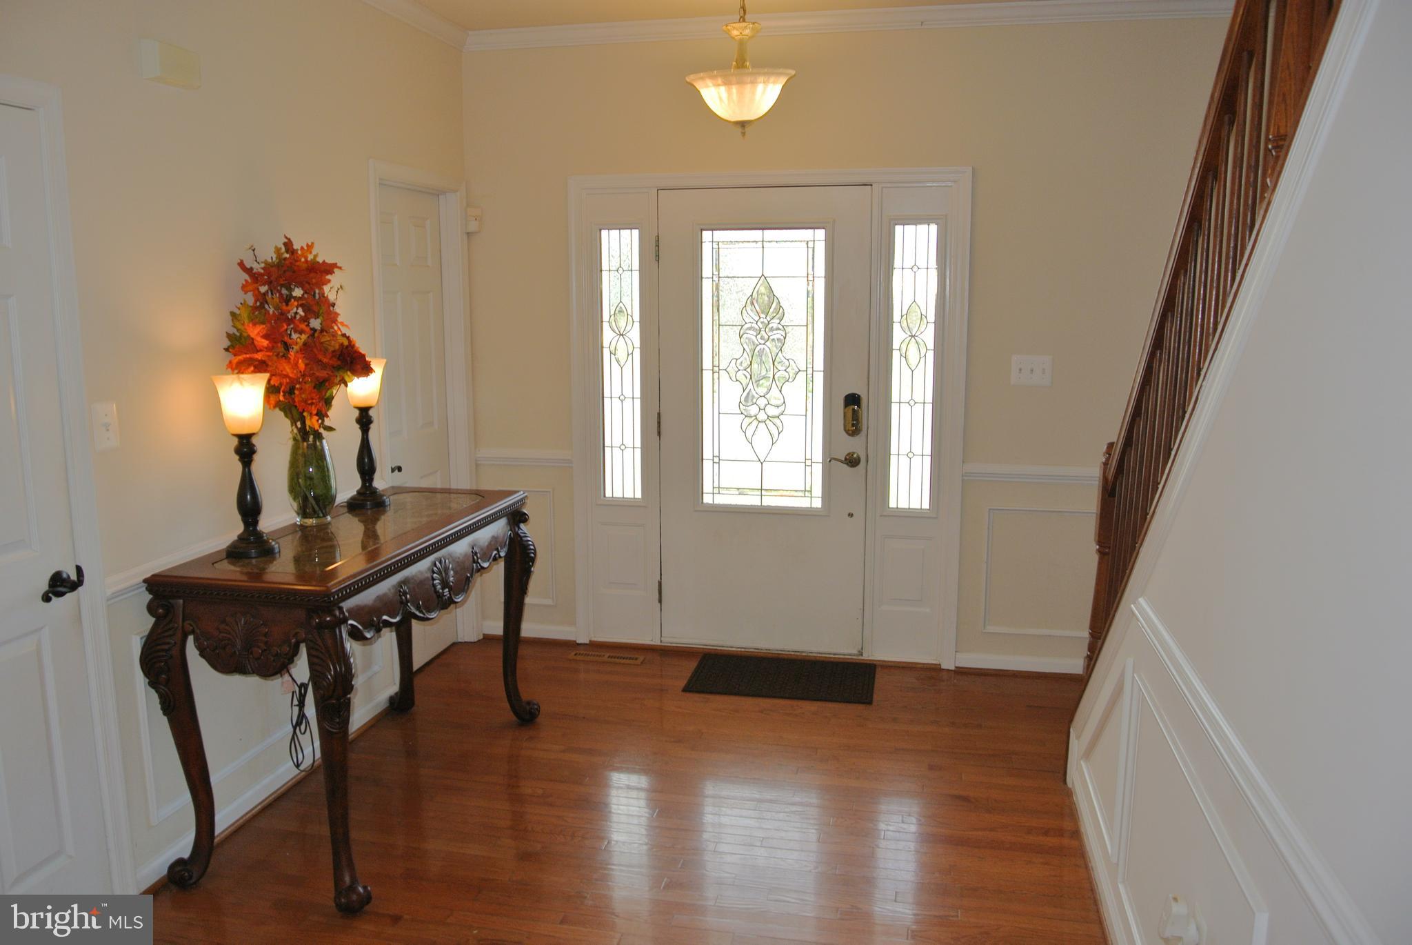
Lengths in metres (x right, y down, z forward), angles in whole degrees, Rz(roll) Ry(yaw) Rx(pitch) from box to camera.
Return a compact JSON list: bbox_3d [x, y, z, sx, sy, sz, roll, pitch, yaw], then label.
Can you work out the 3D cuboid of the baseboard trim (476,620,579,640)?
[{"bbox_3d":[-0.825,0.744,4.960,0.465,0.078,0.020,2,9,12],"label":"baseboard trim"}]

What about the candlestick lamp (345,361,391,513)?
[{"bbox_3d":[-1.165,-0.131,3.631,0.150,0.505,0.150,2,9,11],"label":"candlestick lamp"}]

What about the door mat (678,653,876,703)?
[{"bbox_3d":[0.322,0.858,4.458,0.762,0.012,0.475,2,9,12],"label":"door mat"}]

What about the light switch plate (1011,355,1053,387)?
[{"bbox_3d":[1.347,-0.418,4.377,0.164,0.123,0.013,2,9,11],"label":"light switch plate"}]

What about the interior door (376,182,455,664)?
[{"bbox_3d":[-1.246,-0.160,4.444,0.040,2.000,0.700,2,9,12],"label":"interior door"}]

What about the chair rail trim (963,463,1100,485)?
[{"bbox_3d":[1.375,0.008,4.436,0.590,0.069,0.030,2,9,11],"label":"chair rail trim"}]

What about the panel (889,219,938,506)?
[{"bbox_3d":[0.864,-0.431,4.429,0.185,1.200,0.040,2,9,12],"label":"panel"}]

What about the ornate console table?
[{"bbox_3d":[-1.044,0.604,3.393,0.570,0.872,1.370,2,9,11],"label":"ornate console table"}]

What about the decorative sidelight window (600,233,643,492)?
[{"bbox_3d":[-0.382,-0.473,4.739,0.185,1.205,0.035,2,9,11],"label":"decorative sidelight window"}]

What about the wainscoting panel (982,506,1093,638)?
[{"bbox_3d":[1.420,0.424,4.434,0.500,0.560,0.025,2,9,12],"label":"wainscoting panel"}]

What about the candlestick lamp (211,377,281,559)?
[{"bbox_3d":[-1.293,-0.022,2.992,0.182,0.500,0.182,2,9,12],"label":"candlestick lamp"}]

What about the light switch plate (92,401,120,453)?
[{"bbox_3d":[-1.513,-0.119,2.685,0.013,0.122,0.080,2,9,11],"label":"light switch plate"}]

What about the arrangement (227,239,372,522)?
[{"bbox_3d":[-1.217,-0.256,3.197,0.380,0.885,0.420,2,9,11],"label":"arrangement"}]

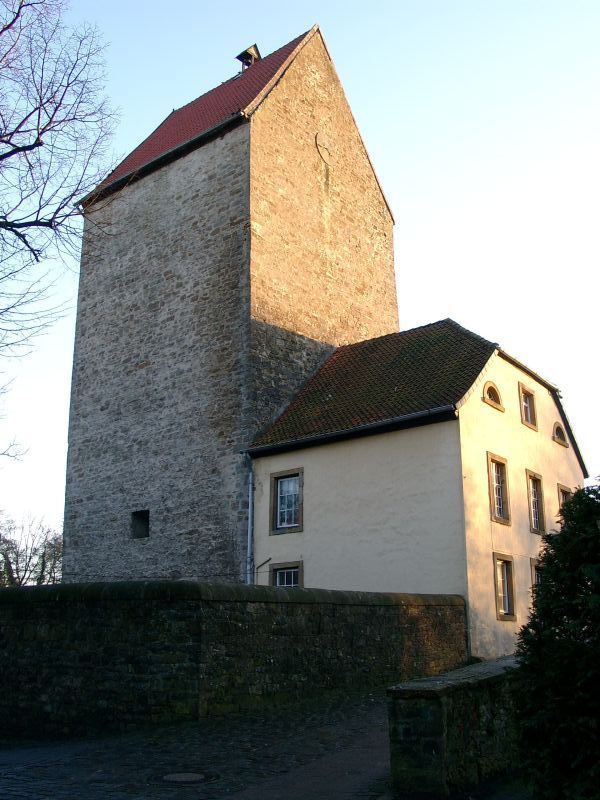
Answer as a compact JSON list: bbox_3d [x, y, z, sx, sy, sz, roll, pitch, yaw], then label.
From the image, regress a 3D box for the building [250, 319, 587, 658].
[{"bbox_3d":[5.062,2.961,29.601,7.738,12.588,12.667,-13,-20,35],"label":"building"}]

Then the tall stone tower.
[{"bbox_3d":[-2.709,-3.155,36.133,10.573,28.355,10.998,-14,-21,36],"label":"tall stone tower"}]

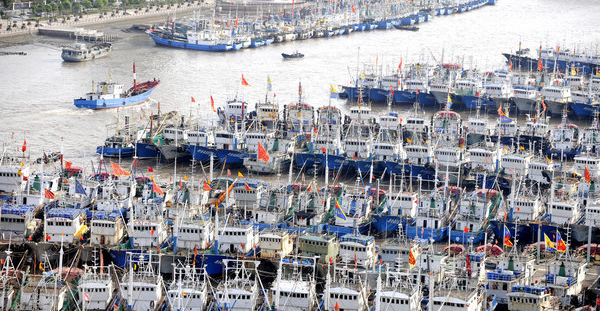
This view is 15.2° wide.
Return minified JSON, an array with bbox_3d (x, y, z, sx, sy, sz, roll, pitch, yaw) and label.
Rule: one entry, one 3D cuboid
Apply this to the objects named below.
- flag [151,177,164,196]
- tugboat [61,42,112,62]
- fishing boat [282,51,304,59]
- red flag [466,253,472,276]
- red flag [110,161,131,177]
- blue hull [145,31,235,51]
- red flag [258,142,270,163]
[{"bbox_3d":[-26.940,5.860,425.000,2.600,3.600,0.500,-2,9,-10],"label":"flag"},{"bbox_3d":[-67.880,-33.090,716.090,6.000,4.800,18.500,5,10,30],"label":"tugboat"},{"bbox_3d":[-2.080,-32.420,720.960,6.500,2.000,2.000,-2,9,-15],"label":"fishing boat"},{"bbox_3d":[25.560,16.470,339.000,1.000,3.400,0.500,-2,9,-15],"label":"red flag"},{"bbox_3d":[-34.170,2.470,428.000,3.700,3.000,0.500,-2,9,-10],"label":"red flag"},{"bbox_3d":[-36.710,-38.140,748.430,30.000,5.000,6.200,5,10,30],"label":"blue hull"},{"bbox_3d":[-6.790,-0.570,430.000,2.300,3.700,0.500,-2,9,-10],"label":"red flag"}]

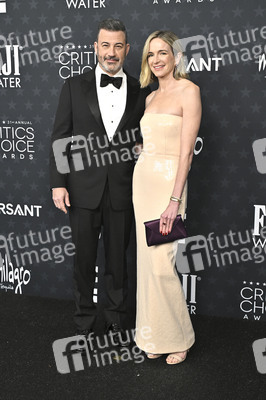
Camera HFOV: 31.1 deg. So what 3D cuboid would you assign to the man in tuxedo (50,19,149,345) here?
[{"bbox_3d":[-0.175,-0.060,2.690,0.560,1.830,0.380,-3,12,-13],"label":"man in tuxedo"}]

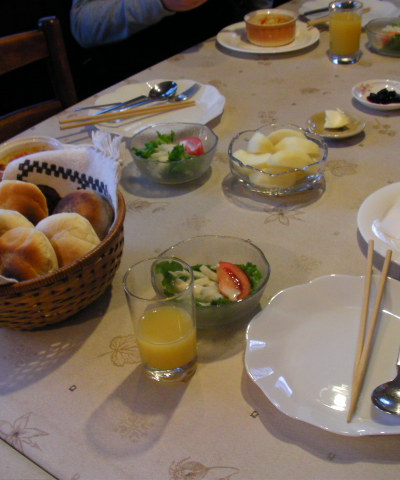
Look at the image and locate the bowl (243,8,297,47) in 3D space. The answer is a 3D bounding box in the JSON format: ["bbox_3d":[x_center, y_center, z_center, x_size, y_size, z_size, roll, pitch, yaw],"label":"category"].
[{"bbox_3d":[0.148,-0.437,1.451,0.104,0.046,0.104,-3,36,2],"label":"bowl"}]

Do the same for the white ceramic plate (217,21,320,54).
[{"bbox_3d":[0.142,-0.420,1.460,0.218,0.020,0.218,1,35,0],"label":"white ceramic plate"}]

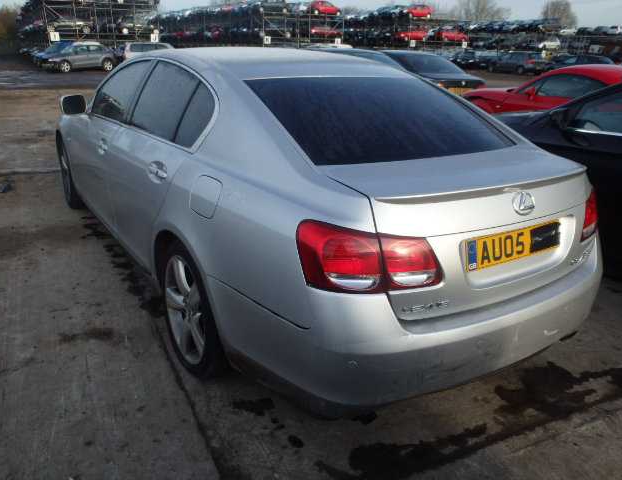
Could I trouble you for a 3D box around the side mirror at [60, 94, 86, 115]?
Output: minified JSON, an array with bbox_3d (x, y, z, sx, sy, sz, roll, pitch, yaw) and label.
[{"bbox_3d":[-1.654,-0.944,3.599,0.190,0.135,0.115,-11,24,-32],"label":"side mirror"}]

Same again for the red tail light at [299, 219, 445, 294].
[{"bbox_3d":[0.178,0.041,1.521,0.450,0.205,0.150,-4,21,-15],"label":"red tail light"}]

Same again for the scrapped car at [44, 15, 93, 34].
[{"bbox_3d":[-19.081,-16.921,40.650,3.900,1.400,1.740,-10,23,-26],"label":"scrapped car"}]

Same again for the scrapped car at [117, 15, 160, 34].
[{"bbox_3d":[-14.113,-17.775,42.862,3.850,1.430,1.670,-7,22,-21],"label":"scrapped car"}]

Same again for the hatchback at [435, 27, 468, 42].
[{"bbox_3d":[15.020,-21.794,54.959,3.800,1.420,1.660,-8,23,-25],"label":"hatchback"}]

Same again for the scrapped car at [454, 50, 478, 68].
[{"bbox_3d":[12.157,-14.064,40.431,1.680,1.460,3.950,9,22,18],"label":"scrapped car"}]

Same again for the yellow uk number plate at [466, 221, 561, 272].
[{"bbox_3d":[0.721,0.014,1.810,0.520,0.111,0.020,-11,14,-32],"label":"yellow uk number plate"}]

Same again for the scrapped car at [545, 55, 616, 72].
[{"bbox_3d":[17.214,-11.045,33.207,1.770,1.420,4.350,-18,28,-41],"label":"scrapped car"}]

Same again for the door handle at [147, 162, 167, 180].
[{"bbox_3d":[-0.655,-0.291,2.208,0.050,0.065,0.205,-11,24,-32],"label":"door handle"}]

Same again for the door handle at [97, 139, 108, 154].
[{"bbox_3d":[-1.226,-0.550,3.043,0.050,0.065,0.205,-11,24,-32],"label":"door handle"}]

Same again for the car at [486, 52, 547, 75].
[{"bbox_3d":[14.236,-12.289,35.869,1.760,1.490,4.200,-9,23,-26],"label":"car"}]

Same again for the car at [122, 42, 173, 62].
[{"bbox_3d":[-9.872,-11.971,33.957,4.600,1.700,1.790,-7,22,-21],"label":"car"}]

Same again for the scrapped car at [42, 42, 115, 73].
[{"bbox_3d":[-14.140,-11.186,31.736,4.350,1.580,1.820,-15,27,-38],"label":"scrapped car"}]

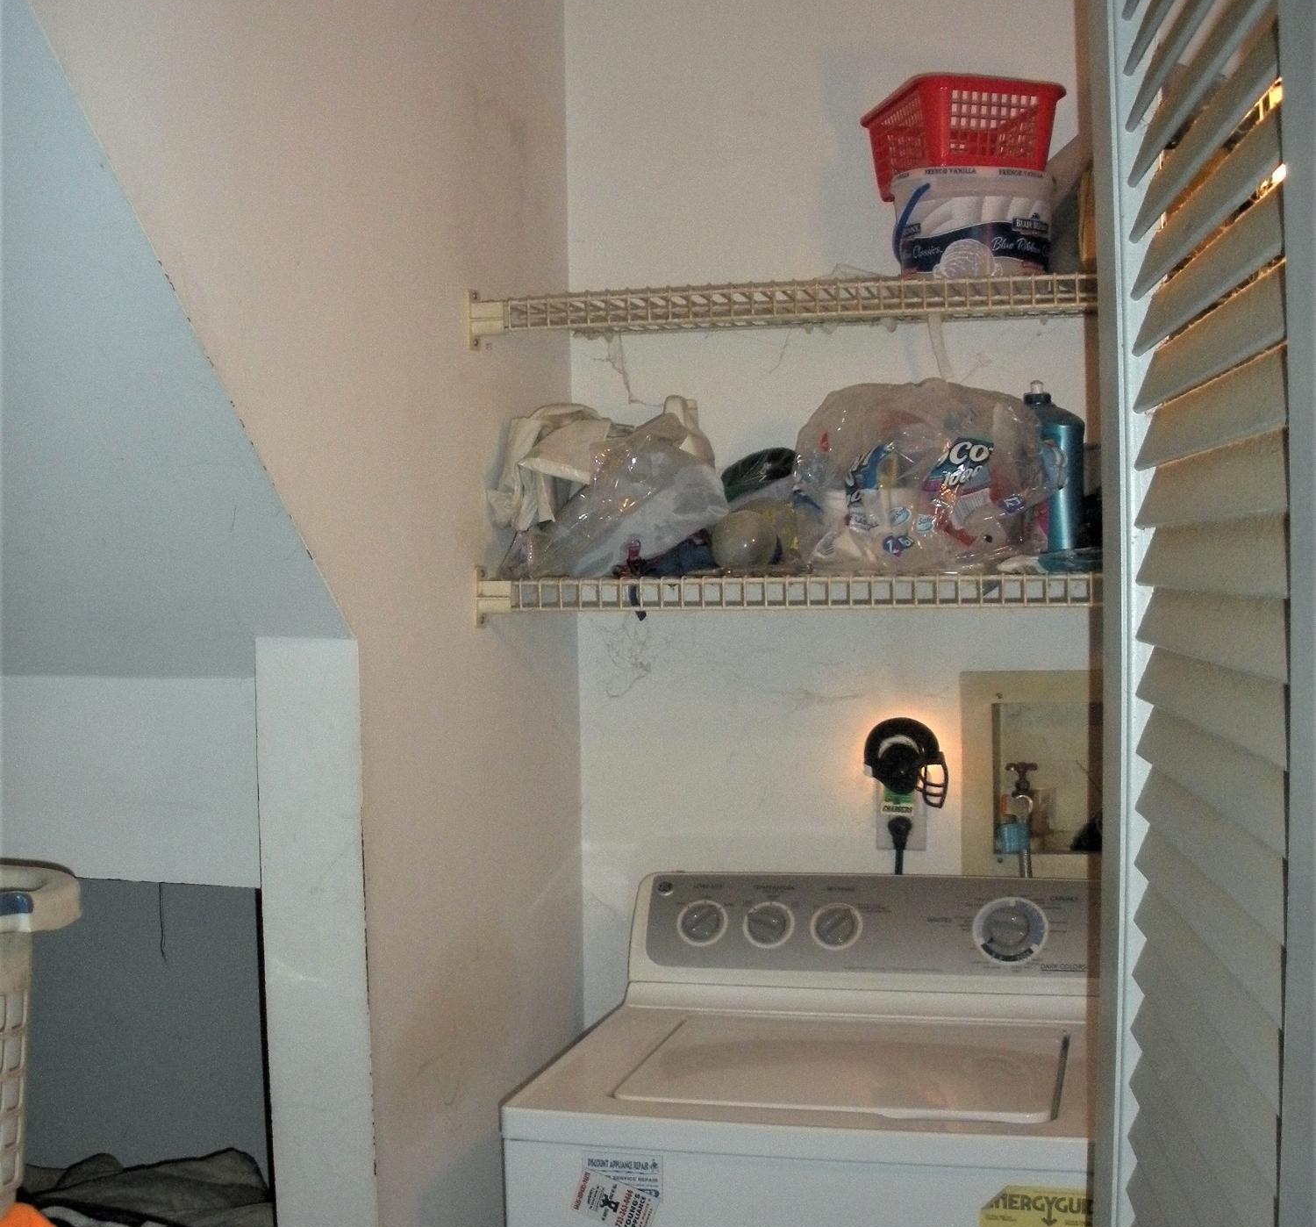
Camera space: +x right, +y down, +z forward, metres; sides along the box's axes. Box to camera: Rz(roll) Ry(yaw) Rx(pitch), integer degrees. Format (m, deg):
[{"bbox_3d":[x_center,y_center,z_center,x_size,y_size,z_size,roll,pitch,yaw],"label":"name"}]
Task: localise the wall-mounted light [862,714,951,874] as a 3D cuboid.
[{"bbox_3d":[0.345,0.250,2.466,0.115,0.205,0.070,-1,2,13],"label":"wall-mounted light"}]

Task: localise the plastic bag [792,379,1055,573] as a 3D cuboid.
[{"bbox_3d":[0.341,-0.167,2.237,0.310,0.235,0.260,-1,2,13],"label":"plastic bag"}]

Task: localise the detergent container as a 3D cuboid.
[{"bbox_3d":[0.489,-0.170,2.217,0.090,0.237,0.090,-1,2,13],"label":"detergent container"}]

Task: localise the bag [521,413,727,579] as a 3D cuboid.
[{"bbox_3d":[-0.042,-0.146,2.302,0.240,0.203,0.210,-1,2,13],"label":"bag"}]

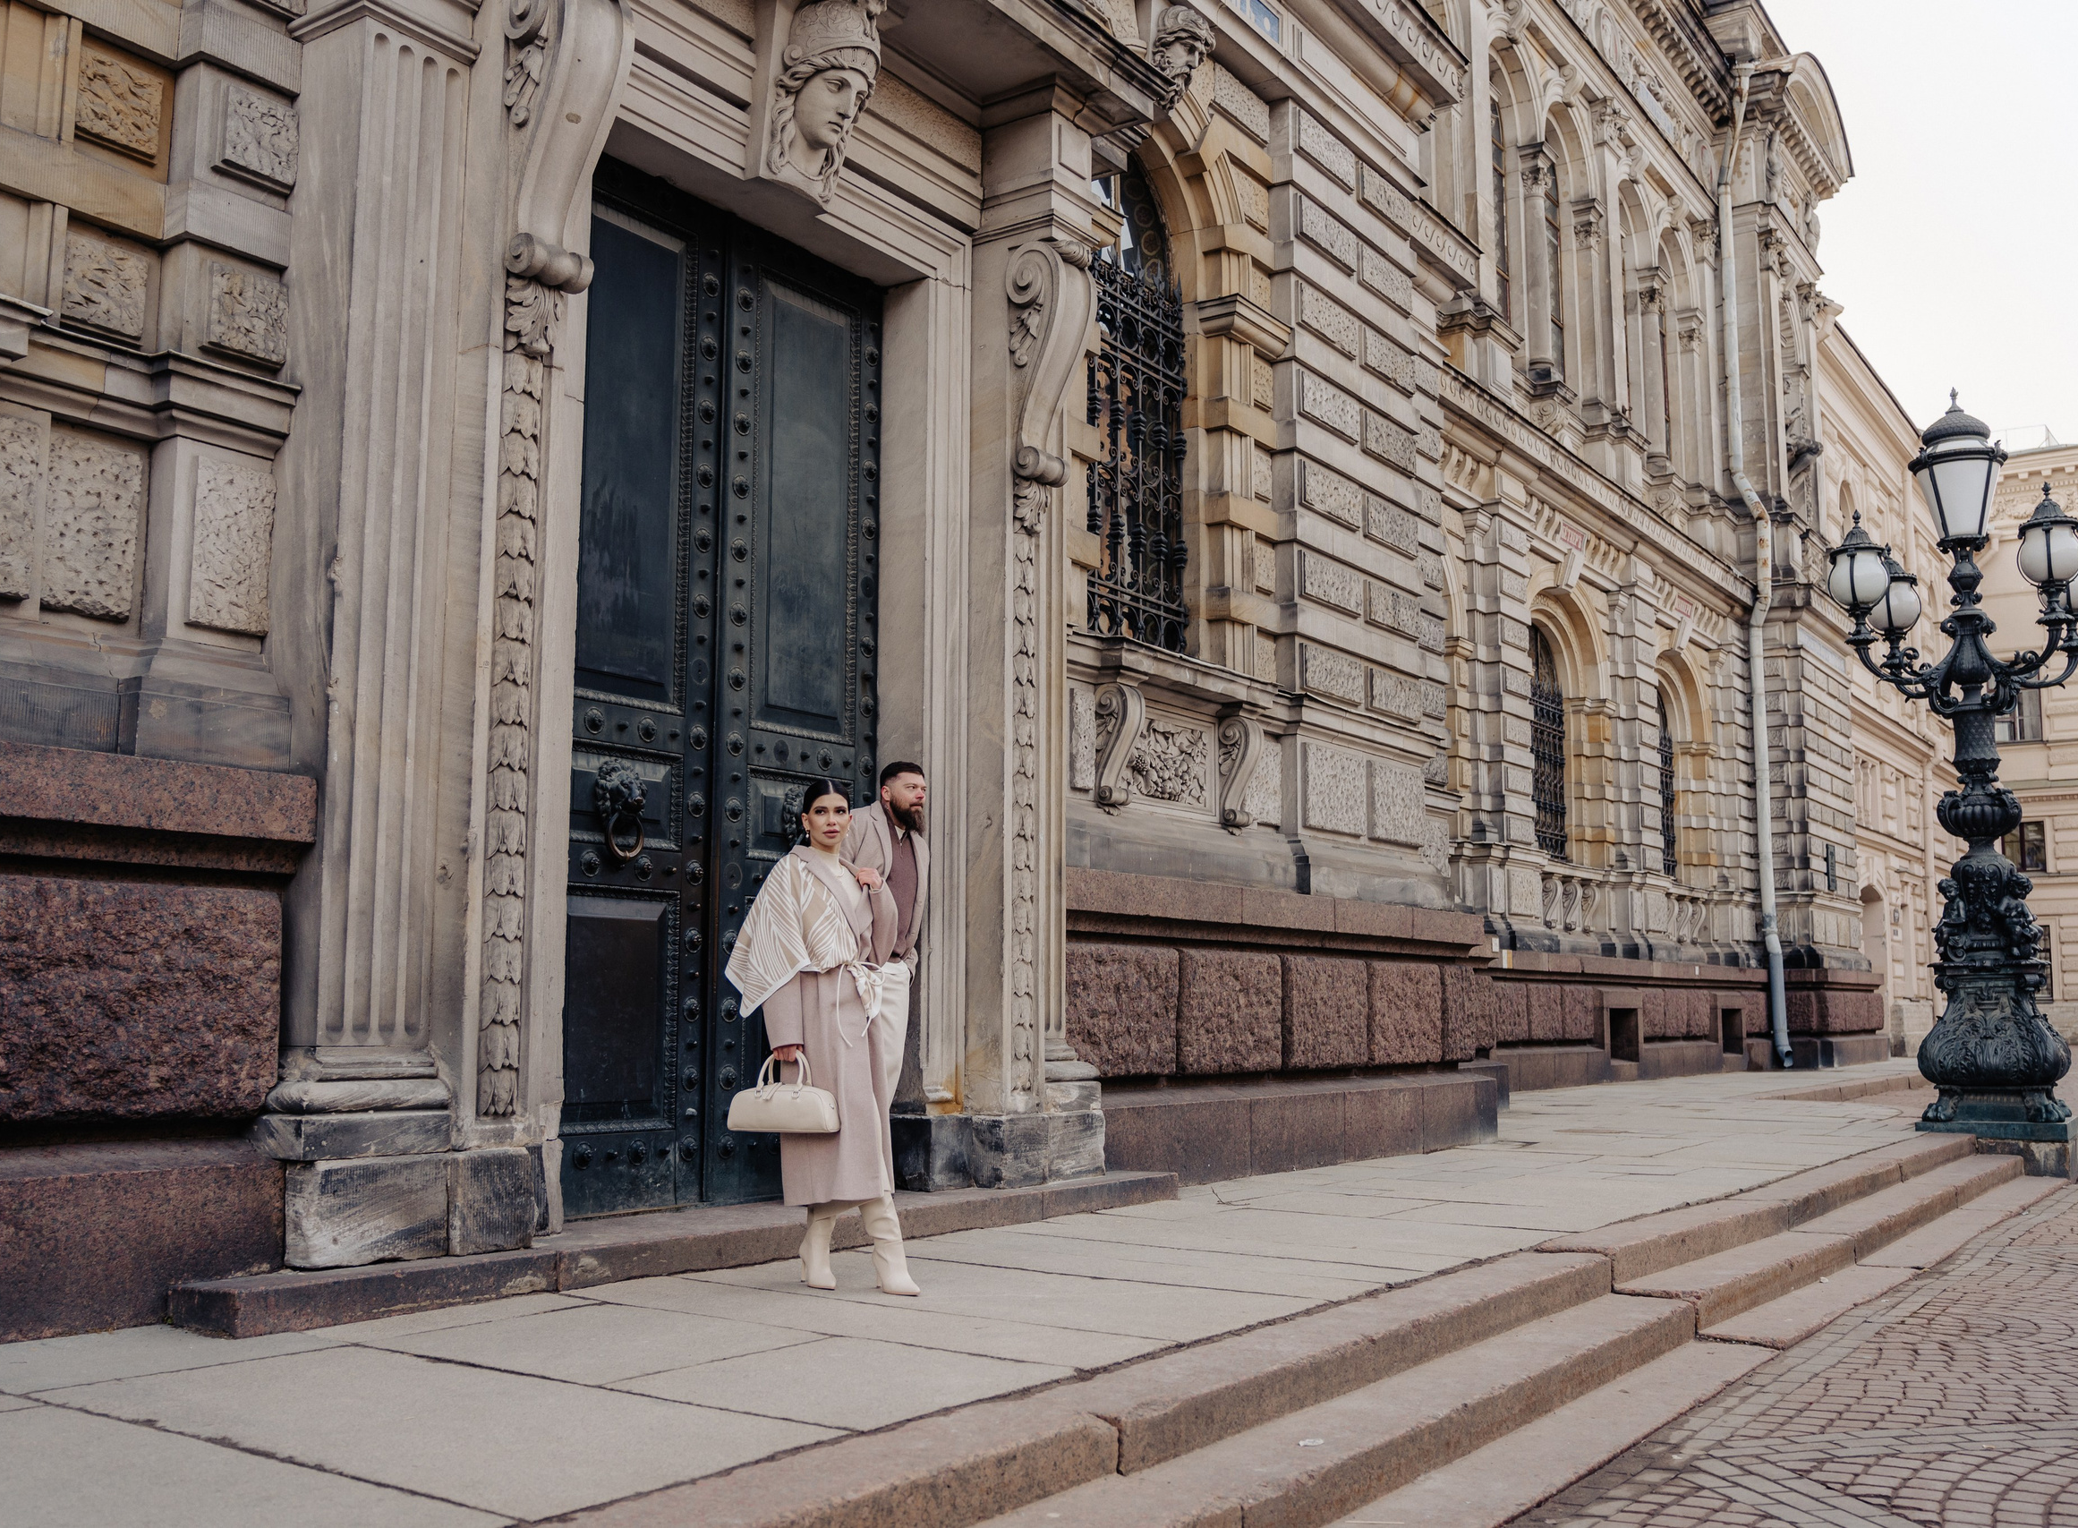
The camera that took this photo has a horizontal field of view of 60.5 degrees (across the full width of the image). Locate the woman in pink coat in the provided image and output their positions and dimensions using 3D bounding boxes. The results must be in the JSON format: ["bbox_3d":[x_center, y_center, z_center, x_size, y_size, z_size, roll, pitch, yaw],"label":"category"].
[{"bbox_3d":[-0.719,0.923,6.222,0.560,1.733,0.440,7,-10,-39],"label":"woman in pink coat"}]

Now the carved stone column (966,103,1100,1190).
[{"bbox_3d":[0.074,-0.613,8.737,0.549,5.224,0.738,-6,-10,36],"label":"carved stone column"}]

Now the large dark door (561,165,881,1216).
[{"bbox_3d":[-1.431,-0.310,7.713,0.200,4.333,1.980,-6,-10,36],"label":"large dark door"}]

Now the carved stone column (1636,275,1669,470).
[{"bbox_3d":[10.383,-6.607,29.984,0.420,3.516,0.420,-6,-10,36],"label":"carved stone column"}]

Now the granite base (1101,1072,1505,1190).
[{"bbox_3d":[1.722,2.287,11.346,0.360,0.486,5.535,-6,-10,36],"label":"granite base"}]

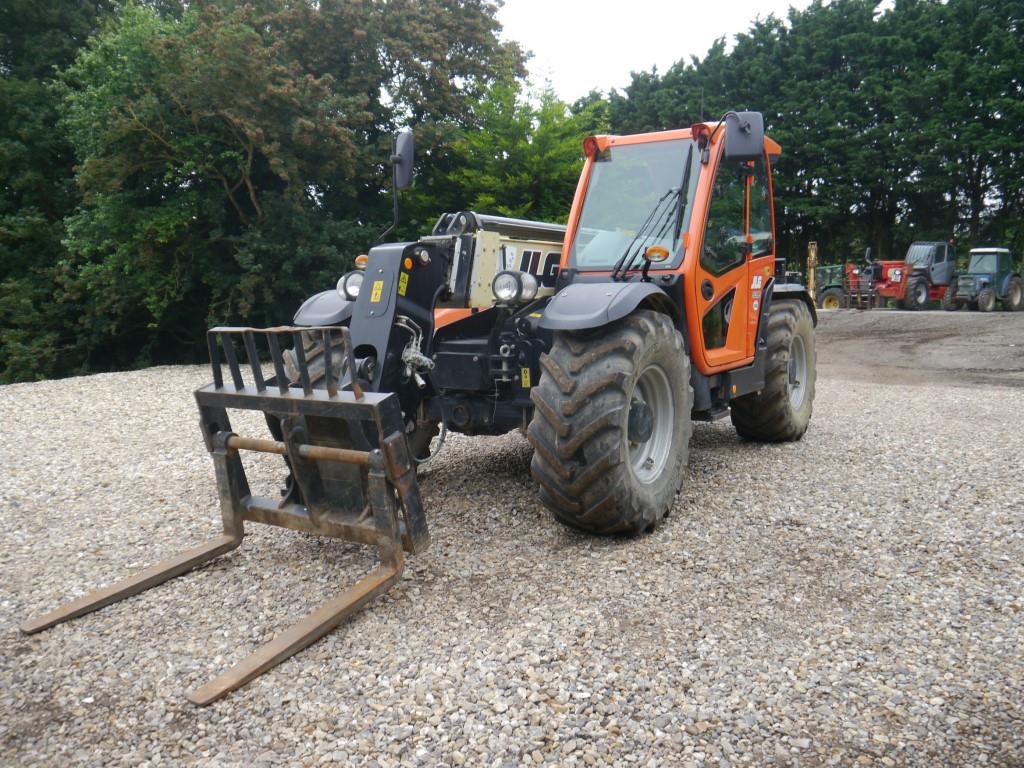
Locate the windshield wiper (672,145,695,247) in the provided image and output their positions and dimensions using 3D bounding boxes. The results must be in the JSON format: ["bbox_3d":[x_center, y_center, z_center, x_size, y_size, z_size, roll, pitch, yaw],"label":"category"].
[{"bbox_3d":[1.122,-1.240,5.434,0.061,0.684,0.051,8,-5,33],"label":"windshield wiper"}]

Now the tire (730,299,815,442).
[{"bbox_3d":[2.443,-0.110,7.718,0.449,1.285,1.285,3,7,32],"label":"tire"}]

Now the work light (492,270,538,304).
[{"bbox_3d":[0.021,-0.541,4.630,0.173,0.184,0.184,2,7,31],"label":"work light"}]

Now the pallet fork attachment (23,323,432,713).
[{"bbox_3d":[-1.238,0.393,3.537,1.204,1.122,1.275,3,14,32],"label":"pallet fork attachment"}]

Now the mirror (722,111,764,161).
[{"bbox_3d":[1.462,-1.557,5.233,0.255,0.306,0.102,0,6,12],"label":"mirror"}]

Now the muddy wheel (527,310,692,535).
[{"bbox_3d":[0.625,0.224,4.899,0.459,1.285,1.285,3,7,32],"label":"muddy wheel"}]

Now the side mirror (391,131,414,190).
[{"bbox_3d":[-0.701,-1.431,5.304,0.092,0.367,0.194,-6,8,-41],"label":"side mirror"}]

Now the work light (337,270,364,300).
[{"bbox_3d":[-1.009,-0.612,5.213,0.173,0.184,0.173,-5,7,-30],"label":"work light"}]

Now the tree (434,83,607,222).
[{"bbox_3d":[0.183,-4.412,21.780,4.600,7.000,4.400,-1,6,0],"label":"tree"}]

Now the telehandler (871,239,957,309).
[{"bbox_3d":[13.777,-3.799,29.000,4.700,2.350,2.250,-7,8,-42],"label":"telehandler"}]

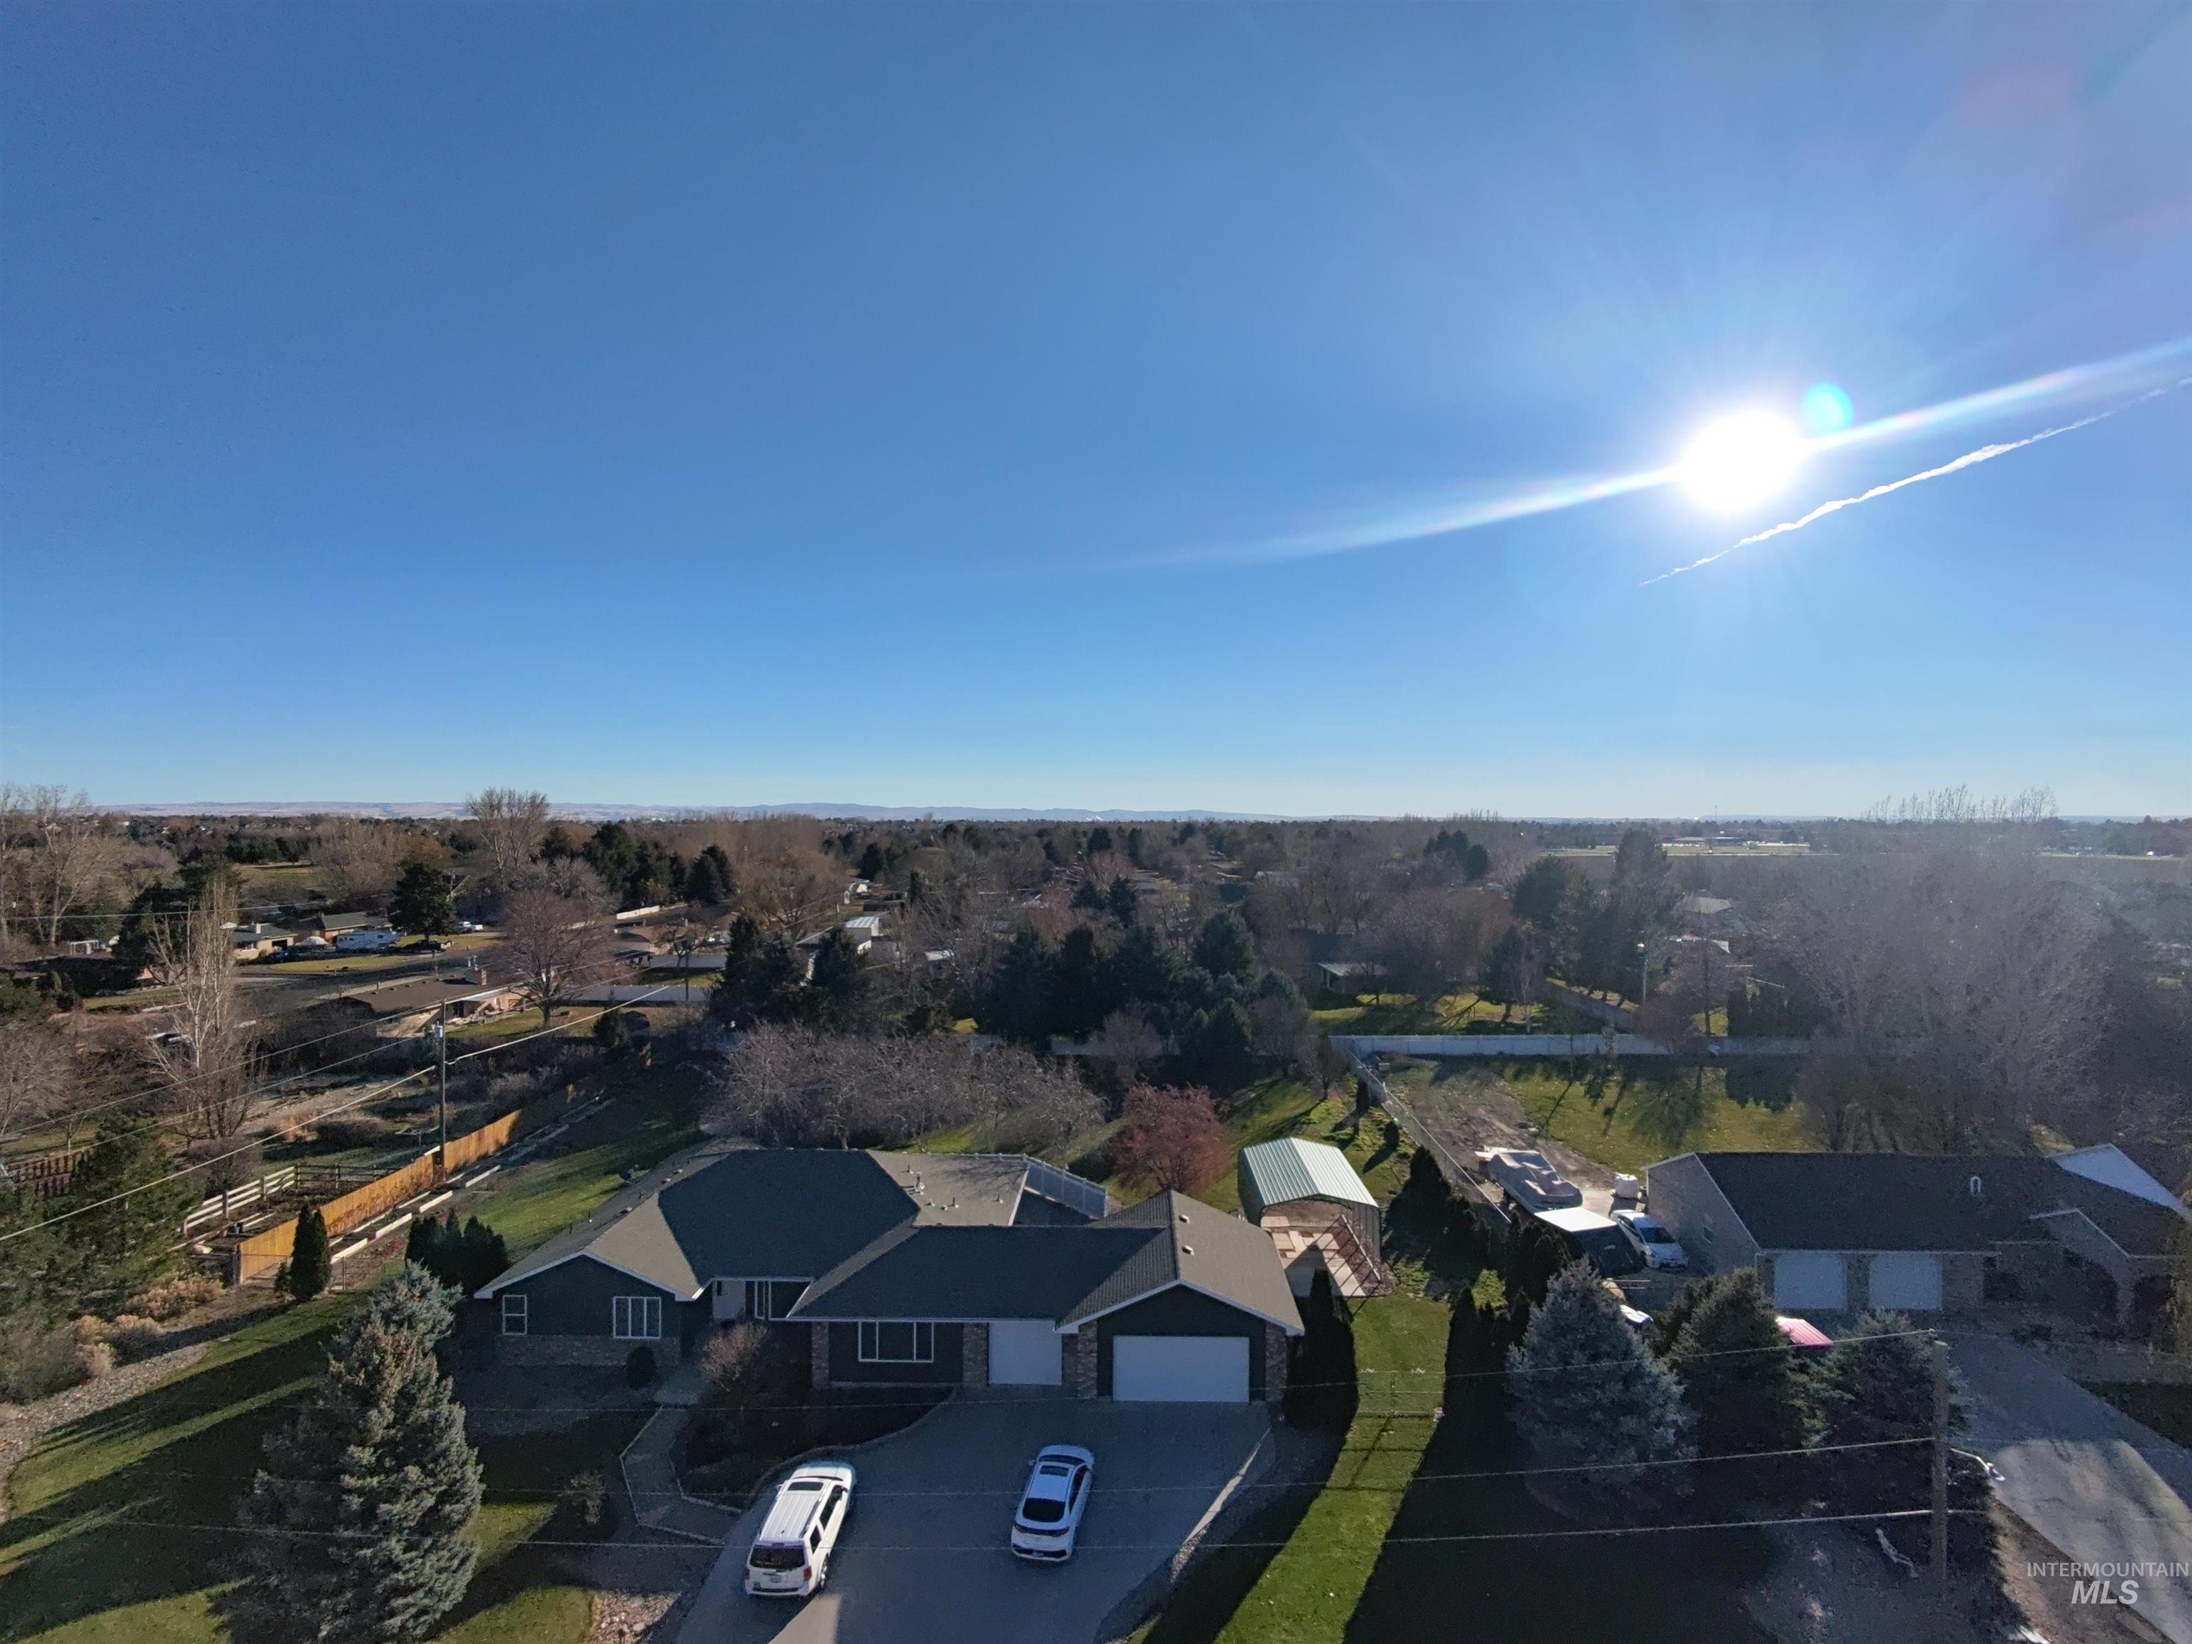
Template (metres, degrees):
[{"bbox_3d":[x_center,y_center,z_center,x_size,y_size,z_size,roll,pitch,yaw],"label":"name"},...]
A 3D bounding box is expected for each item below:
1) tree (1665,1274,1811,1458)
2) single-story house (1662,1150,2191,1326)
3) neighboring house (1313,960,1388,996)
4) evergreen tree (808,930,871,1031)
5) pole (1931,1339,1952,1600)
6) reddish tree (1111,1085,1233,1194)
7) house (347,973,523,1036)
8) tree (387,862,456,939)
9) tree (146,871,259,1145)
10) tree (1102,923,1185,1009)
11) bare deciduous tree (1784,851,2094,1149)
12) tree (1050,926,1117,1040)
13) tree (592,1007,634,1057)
[{"bbox_3d":[22.140,18.310,35.000,4.270,5.790,4.270,0,0,0],"label":"tree"},{"bbox_3d":[39.300,18.812,49.000,21.500,5.400,11.200,0,0,1],"label":"single-story house"},{"bbox_3d":[33.014,19.828,128.902,6.800,2.800,9.000,0,0,0],"label":"neighboring house"},{"bbox_3d":[-26.340,16.140,104.000,6.300,10.310,6.300,0,0,0],"label":"evergreen tree"},{"bbox_3d":[23.480,17.932,28.176,0.311,7.239,0.311,0,0,0],"label":"pole"},{"bbox_3d":[4.322,18.160,57.452,6.779,6.507,6.779,0,0,0],"label":"reddish tree"},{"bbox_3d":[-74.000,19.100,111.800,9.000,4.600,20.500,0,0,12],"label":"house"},{"bbox_3d":[-120.960,14.310,182.000,10.240,14.170,10.240,0,0,0],"label":"tree"},{"bbox_3d":[-59.945,12.525,68.134,6.053,17.448,6.053,0,0,0],"label":"tree"},{"bbox_3d":[5.010,16.070,106.000,8.410,10.460,8.410,0,0,0],"label":"tree"},{"bbox_3d":[50.370,11.350,61.500,15.200,19.690,15.200,0,0,0],"label":"bare deciduous tree"},{"bbox_3d":[-1.300,15.920,103.000,6.960,10.770,6.960,0,0,0],"label":"tree"},{"bbox_3d":[-44.349,19.007,92.546,3.245,4.380,3.245,0,0,0],"label":"tree"}]

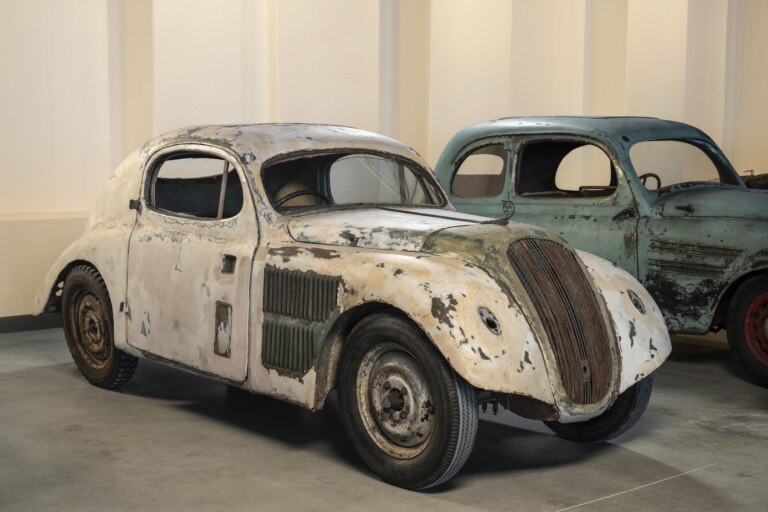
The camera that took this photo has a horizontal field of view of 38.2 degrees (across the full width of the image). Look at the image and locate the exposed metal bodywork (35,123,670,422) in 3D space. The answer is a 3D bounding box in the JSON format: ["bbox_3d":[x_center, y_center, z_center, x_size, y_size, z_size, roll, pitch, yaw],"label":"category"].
[{"bbox_3d":[-0.487,-0.069,5.650,1.450,1.205,3.880,-4,7,-42],"label":"exposed metal bodywork"}]

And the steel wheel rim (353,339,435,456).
[{"bbox_3d":[0.082,0.552,4.250,0.115,0.443,0.443,-4,7,-42],"label":"steel wheel rim"}]

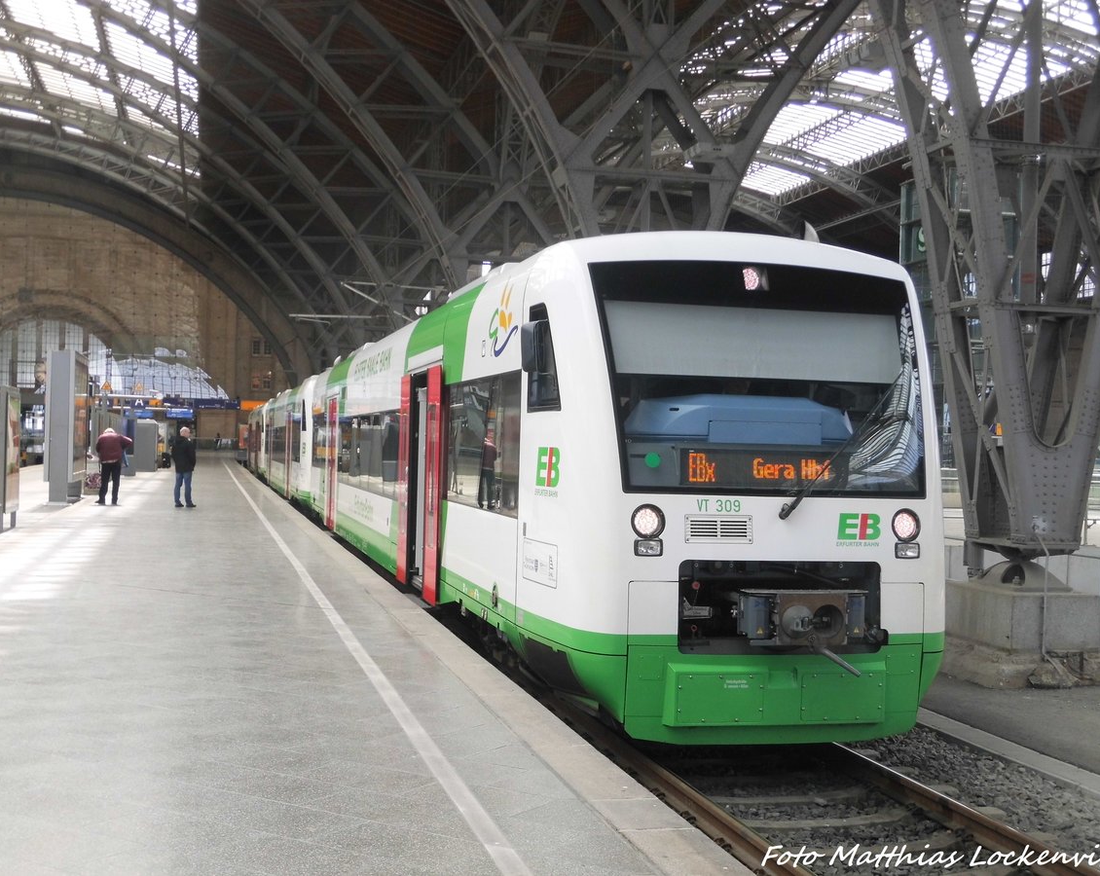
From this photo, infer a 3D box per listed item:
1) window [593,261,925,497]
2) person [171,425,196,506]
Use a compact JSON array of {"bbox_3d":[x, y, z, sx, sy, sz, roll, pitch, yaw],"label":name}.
[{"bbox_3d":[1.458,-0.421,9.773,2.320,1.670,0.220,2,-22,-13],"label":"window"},{"bbox_3d":[-7.935,0.627,31.510,0.360,1.740,0.520,2,0,-38],"label":"person"}]

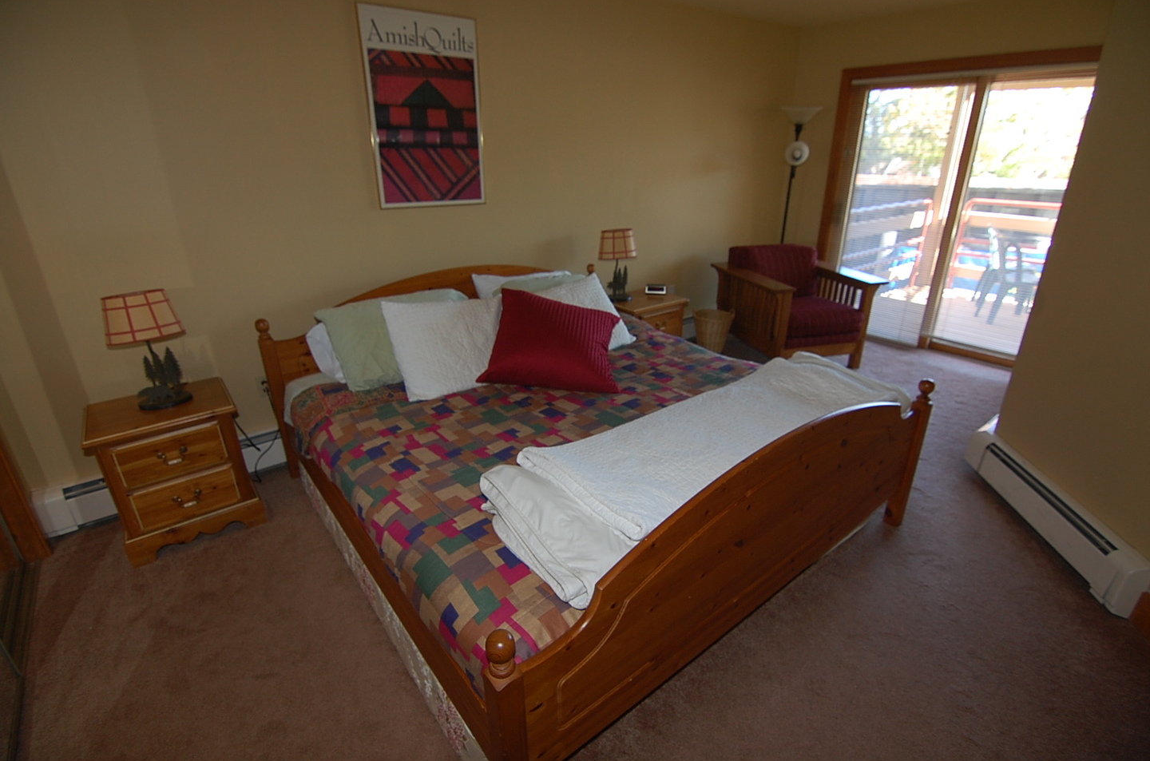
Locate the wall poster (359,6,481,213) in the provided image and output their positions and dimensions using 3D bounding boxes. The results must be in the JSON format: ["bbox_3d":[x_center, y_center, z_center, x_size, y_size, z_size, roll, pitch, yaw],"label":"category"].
[{"bbox_3d":[-0.797,-1.459,2.805,0.645,0.945,0.025,-18,27,-36],"label":"wall poster"}]

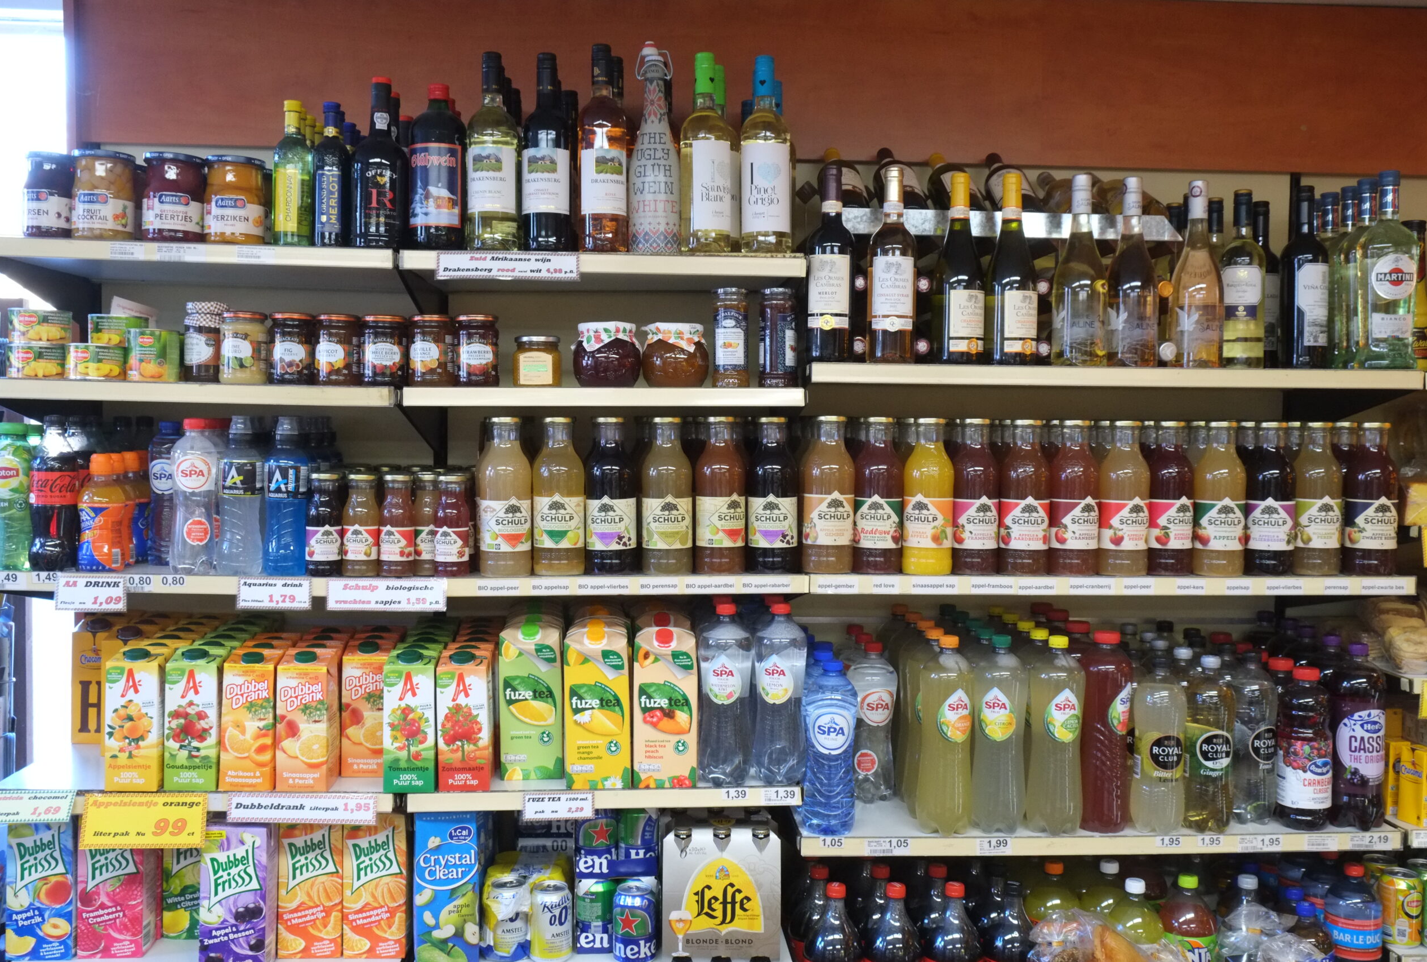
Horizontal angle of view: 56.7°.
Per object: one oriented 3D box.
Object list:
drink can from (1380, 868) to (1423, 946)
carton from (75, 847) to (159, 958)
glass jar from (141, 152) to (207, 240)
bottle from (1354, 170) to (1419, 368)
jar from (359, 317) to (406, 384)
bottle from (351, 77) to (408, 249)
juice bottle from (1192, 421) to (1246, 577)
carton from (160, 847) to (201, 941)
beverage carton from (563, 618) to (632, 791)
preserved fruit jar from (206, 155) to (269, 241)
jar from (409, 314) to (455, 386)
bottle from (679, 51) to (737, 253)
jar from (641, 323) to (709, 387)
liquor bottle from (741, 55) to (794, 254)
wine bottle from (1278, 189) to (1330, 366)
[{"bbox_3d":[1.150,0.712,2.212,0.066,0.115,0.066,1,3,0],"label":"drink can"},{"bbox_3d":[-0.924,0.610,2.057,0.096,0.242,0.068,0,3,-3],"label":"carton"},{"bbox_3d":[-0.832,-0.428,2.041,0.089,0.142,0.089,0,4,-3],"label":"glass jar"},{"bbox_3d":[1.088,-0.339,2.134,0.085,0.311,0.070,0,3,-4],"label":"bottle"},{"bbox_3d":[-0.495,-0.197,1.990,0.068,0.110,0.068,-1,3,-16],"label":"jar"},{"bbox_3d":[-0.499,-0.472,1.985,0.081,0.263,0.081,-1,3,-14],"label":"bottle"},{"bbox_3d":[0.823,0.027,2.145,0.077,0.248,0.077,1,3,4],"label":"juice bottle"},{"bbox_3d":[-0.851,0.627,2.192,0.101,0.240,0.067,0,4,-3],"label":"carton"},{"bbox_3d":[-0.178,0.351,2.067,0.099,0.245,0.072,0,3,-4],"label":"beverage carton"},{"bbox_3d":[-0.729,-0.427,2.017,0.088,0.121,0.088,0,3,-11],"label":"preserved fruit jar"},{"bbox_3d":[-0.441,-0.202,2.069,0.071,0.112,0.071,0,4,-3],"label":"jar"},{"bbox_3d":[-0.011,-0.510,2.054,0.077,0.299,0.077,-2,4,-40],"label":"bottle"},{"bbox_3d":[-0.059,-0.198,2.093,0.105,0.097,0.105,0,3,0],"label":"jar"},{"bbox_3d":[0.083,-0.507,2.056,0.078,0.295,0.078,0,3,0],"label":"liquor bottle"},{"bbox_3d":[0.958,-0.326,2.138,0.077,0.294,0.077,0,3,-9],"label":"wine bottle"}]

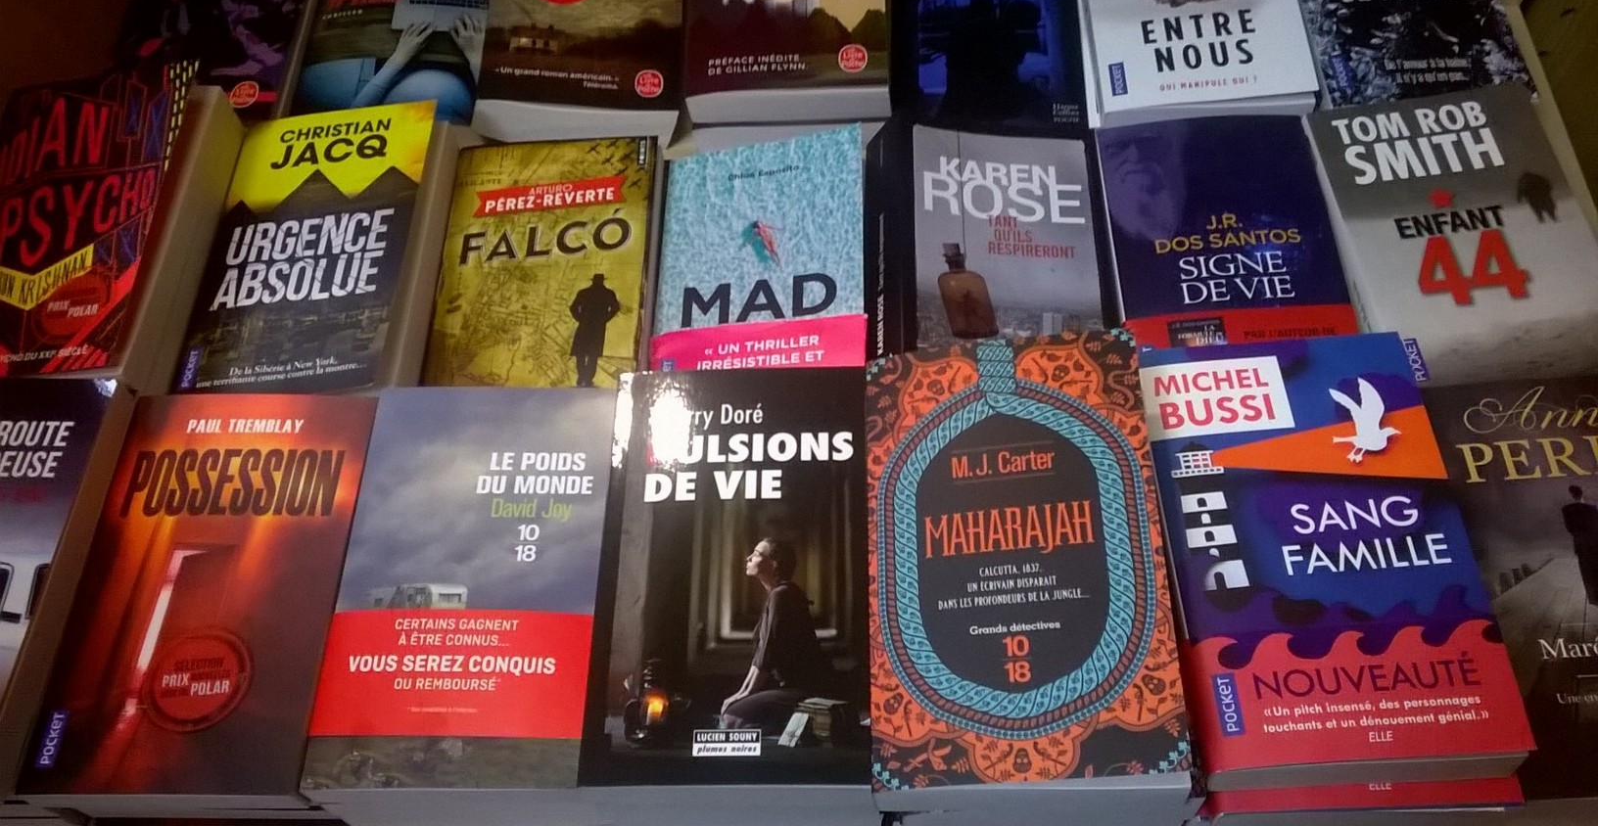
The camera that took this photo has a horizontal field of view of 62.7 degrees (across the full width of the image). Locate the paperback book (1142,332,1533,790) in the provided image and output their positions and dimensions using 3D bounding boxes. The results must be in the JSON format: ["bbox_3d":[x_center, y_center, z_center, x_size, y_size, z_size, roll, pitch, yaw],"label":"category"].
[{"bbox_3d":[0.198,0.052,0.510,0.108,0.026,0.177,-5,57,6],"label":"paperback book"}]

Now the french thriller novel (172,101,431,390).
[{"bbox_3d":[-0.251,-0.083,0.686,0.108,0.020,0.177,-4,59,8],"label":"french thriller novel"}]

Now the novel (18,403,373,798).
[{"bbox_3d":[-0.242,0.074,0.552,0.108,0.021,0.177,0,59,0],"label":"novel"}]

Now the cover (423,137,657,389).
[{"bbox_3d":[-0.131,-0.066,0.684,0.108,0.021,0.177,-2,60,3],"label":"cover"}]

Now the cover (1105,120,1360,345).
[{"bbox_3d":[0.214,-0.069,0.667,0.108,0.034,0.177,-3,60,5],"label":"cover"}]

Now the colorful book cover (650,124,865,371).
[{"bbox_3d":[-0.017,-0.063,0.669,0.108,0.024,0.177,-7,59,13],"label":"colorful book cover"}]

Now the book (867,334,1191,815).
[{"bbox_3d":[0.083,0.055,0.500,0.108,0.025,0.177,-7,60,14],"label":"book"}]

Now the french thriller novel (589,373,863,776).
[{"bbox_3d":[-0.025,0.064,0.531,0.108,0.021,0.177,-1,60,4],"label":"french thriller novel"}]

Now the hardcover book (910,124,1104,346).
[{"bbox_3d":[0.101,-0.067,0.693,0.108,0.034,0.177,3,64,-7],"label":"hardcover book"}]

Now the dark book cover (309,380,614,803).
[{"bbox_3d":[-0.136,0.072,0.555,0.108,0.021,0.177,0,61,2],"label":"dark book cover"}]

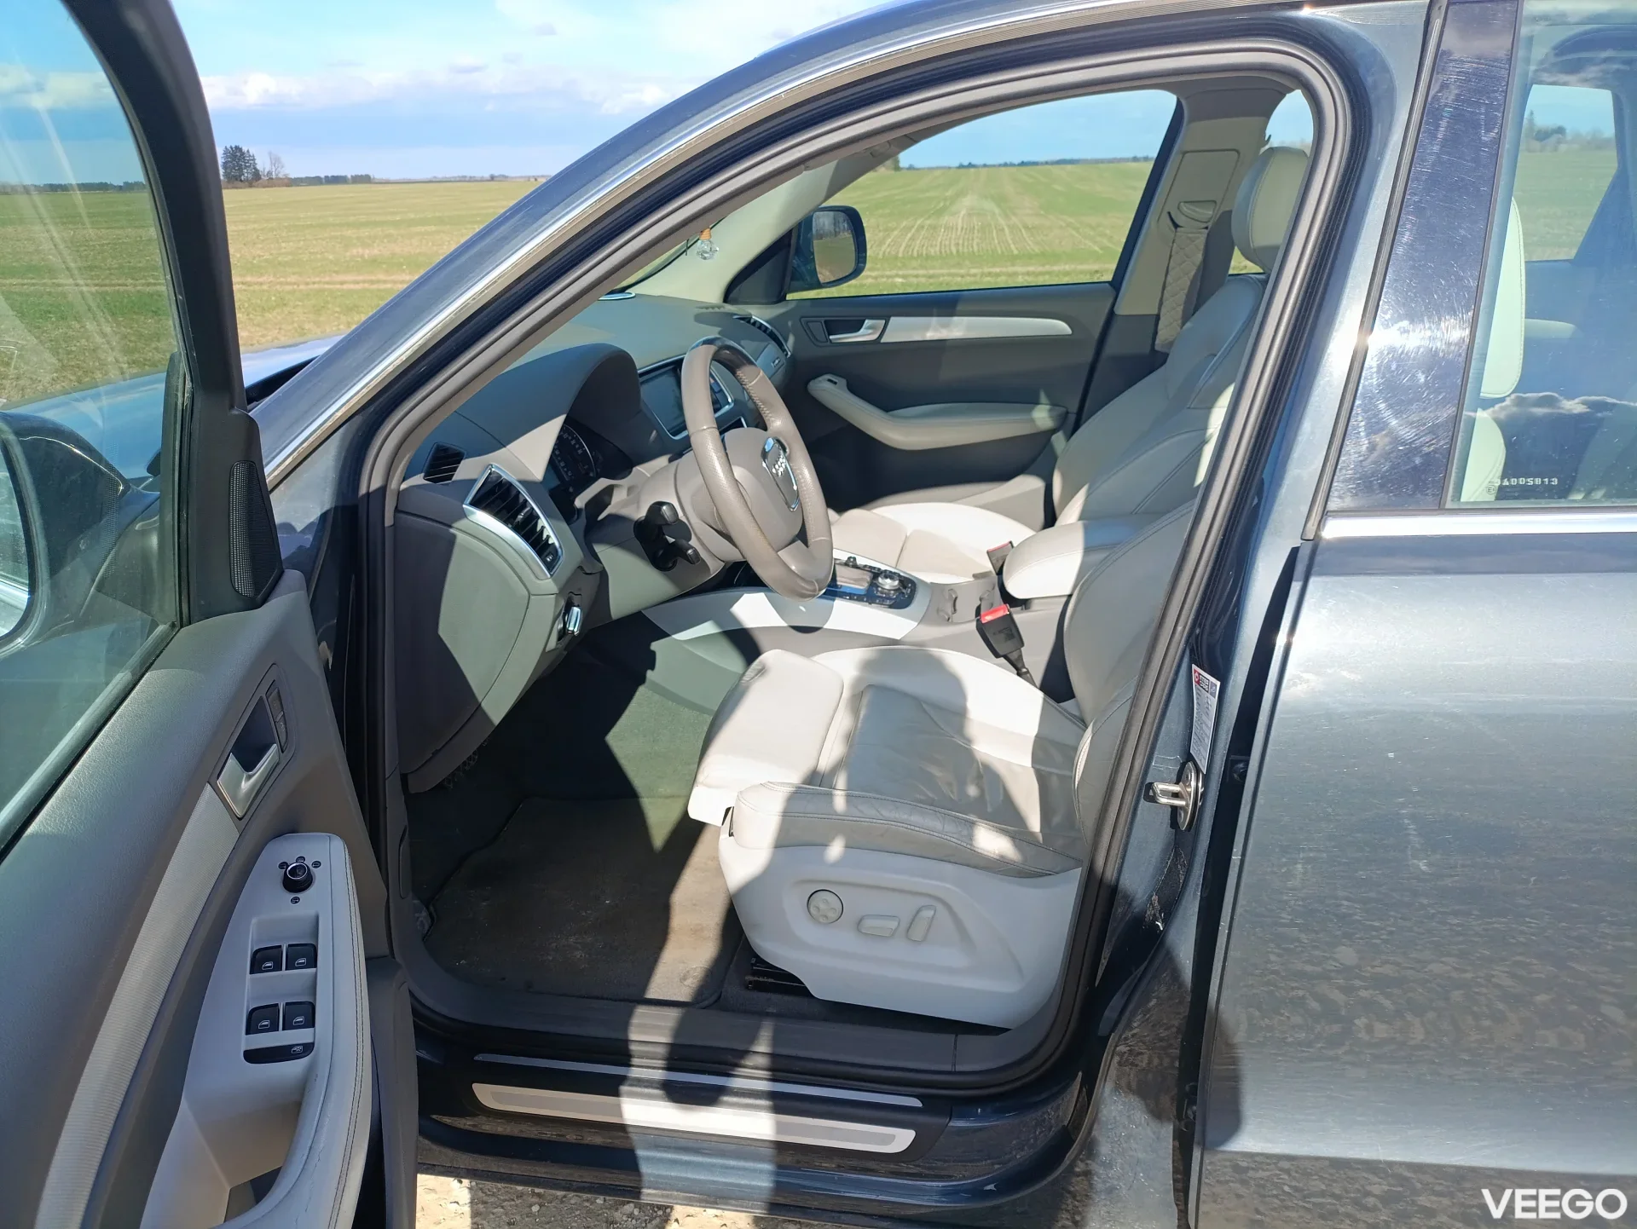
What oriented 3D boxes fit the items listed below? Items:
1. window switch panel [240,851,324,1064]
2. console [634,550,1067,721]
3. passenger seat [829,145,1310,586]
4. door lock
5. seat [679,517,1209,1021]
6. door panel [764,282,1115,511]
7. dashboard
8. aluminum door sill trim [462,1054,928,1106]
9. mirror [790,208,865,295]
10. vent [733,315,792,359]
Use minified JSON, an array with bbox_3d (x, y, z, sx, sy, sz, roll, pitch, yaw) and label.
[{"bbox_3d":[-0.362,0.233,0.811,0.054,0.030,0.165,-8,38,-15],"label":"window switch panel"},{"bbox_3d":[0.147,0.011,2.024,0.880,0.370,0.290,2,22,10],"label":"console"},{"bbox_3d":[0.436,-0.309,2.249,0.930,1.050,0.540,2,22,10],"label":"passenger seat"},{"bbox_3d":[0.346,0.175,1.147,0.050,0.070,0.040,2,22,10],"label":"door lock"},{"bbox_3d":[0.319,-0.013,1.580,0.990,1.030,0.540,2,22,10],"label":"seat"},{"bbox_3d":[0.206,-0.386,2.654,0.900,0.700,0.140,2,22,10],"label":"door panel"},{"bbox_3d":[-0.409,-0.256,2.015,0.520,0.510,1.420,2,22,10],"label":"dashboard"},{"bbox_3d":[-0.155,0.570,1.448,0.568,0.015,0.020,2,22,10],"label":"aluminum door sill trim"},{"bbox_3d":[0.025,-0.854,2.752,0.160,0.200,0.230,5,23,17],"label":"mirror"},{"bbox_3d":[-0.116,-0.591,2.532,0.070,0.120,0.110,2,22,10],"label":"vent"}]

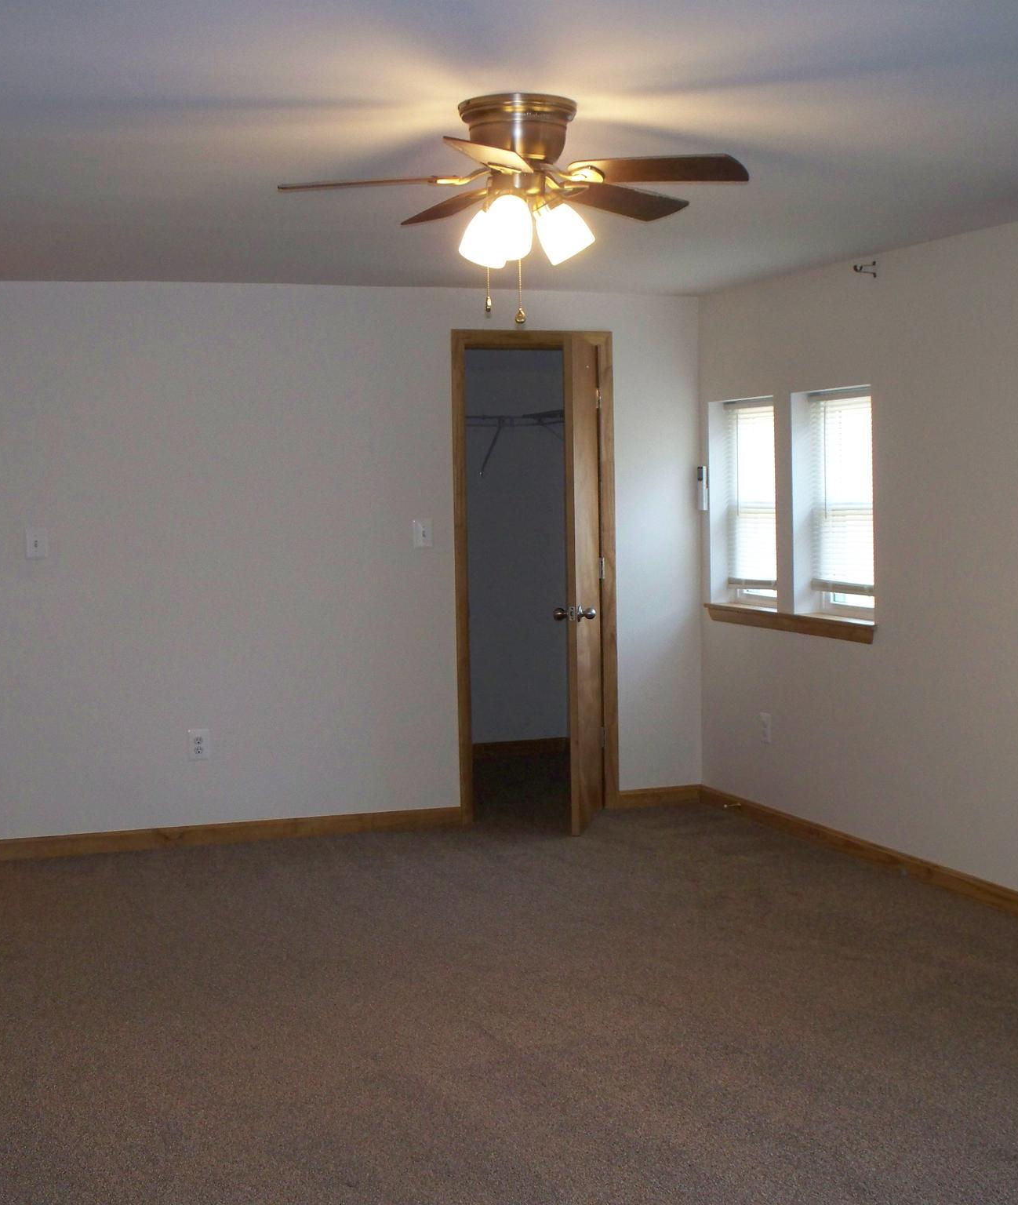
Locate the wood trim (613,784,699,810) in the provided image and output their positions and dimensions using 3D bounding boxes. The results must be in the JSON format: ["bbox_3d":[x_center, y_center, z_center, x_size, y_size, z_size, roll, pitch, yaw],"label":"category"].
[{"bbox_3d":[0.676,0.866,7.400,0.408,0.081,0.020,-2,4,-21],"label":"wood trim"}]

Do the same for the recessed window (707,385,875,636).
[{"bbox_3d":[1.167,-0.383,6.734,0.158,0.903,1.318,-2,4,-21],"label":"recessed window"}]

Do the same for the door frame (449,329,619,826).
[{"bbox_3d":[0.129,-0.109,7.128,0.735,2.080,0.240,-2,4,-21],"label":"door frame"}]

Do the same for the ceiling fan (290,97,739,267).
[{"bbox_3d":[0.014,-0.903,3.672,1.060,0.349,1.060,-2,4,-21],"label":"ceiling fan"}]

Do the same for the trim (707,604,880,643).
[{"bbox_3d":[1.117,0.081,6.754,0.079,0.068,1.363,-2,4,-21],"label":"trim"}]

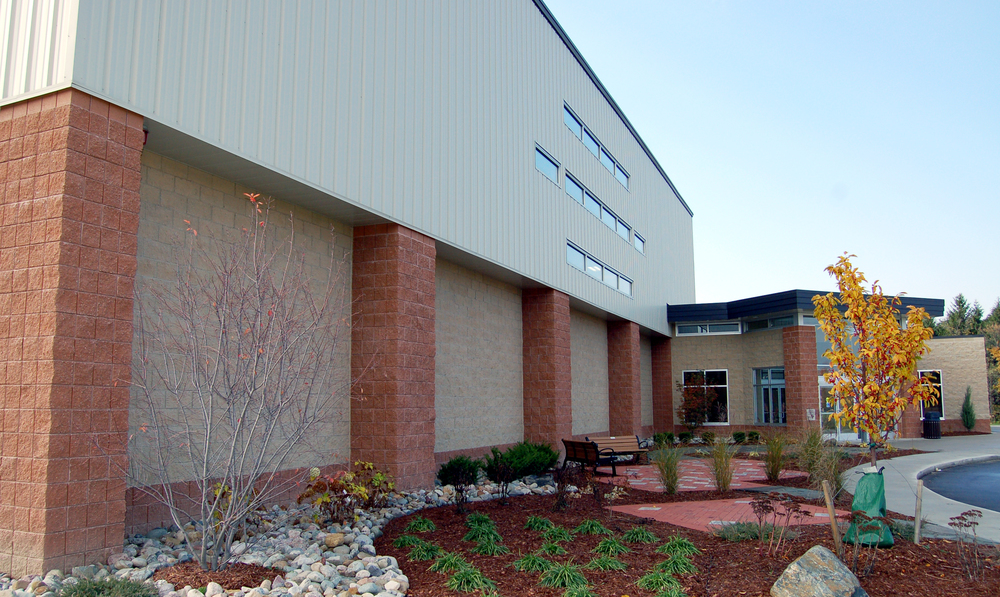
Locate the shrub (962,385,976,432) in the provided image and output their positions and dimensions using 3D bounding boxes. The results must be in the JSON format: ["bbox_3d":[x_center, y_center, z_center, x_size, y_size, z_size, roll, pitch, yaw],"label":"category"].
[{"bbox_3d":[19.077,4.482,30.450,0.520,1.840,0.520,-6,-10,31],"label":"shrub"}]

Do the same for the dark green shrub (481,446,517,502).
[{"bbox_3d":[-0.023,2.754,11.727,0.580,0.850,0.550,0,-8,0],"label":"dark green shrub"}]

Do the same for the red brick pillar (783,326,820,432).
[{"bbox_3d":[11.291,3.094,27.869,0.820,4.070,0.820,3,-9,-25],"label":"red brick pillar"}]

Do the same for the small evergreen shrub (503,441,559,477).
[{"bbox_3d":[0.566,2.989,13.915,1.000,0.720,0.900,0,-8,0],"label":"small evergreen shrub"}]

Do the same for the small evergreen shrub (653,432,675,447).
[{"bbox_3d":[6.022,5.193,27.600,0.700,0.520,0.780,-4,-9,23],"label":"small evergreen shrub"}]

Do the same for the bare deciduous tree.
[{"bbox_3d":[-2.306,0.680,6.725,2.100,3.350,2.000,2,-9,-18],"label":"bare deciduous tree"}]

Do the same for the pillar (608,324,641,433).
[{"bbox_3d":[4.246,2.867,25.300,0.813,4.040,1.220,-4,-9,23],"label":"pillar"}]

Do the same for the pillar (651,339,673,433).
[{"bbox_3d":[7.022,3.799,31.652,0.813,4.120,1.050,-4,-9,23],"label":"pillar"}]

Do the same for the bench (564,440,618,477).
[{"bbox_3d":[2.000,3.570,16.860,0.600,0.750,1.580,2,-9,-21],"label":"bench"}]

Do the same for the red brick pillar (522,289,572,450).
[{"bbox_3d":[1.179,1.881,18.276,0.813,4.040,1.220,-4,-9,23],"label":"red brick pillar"}]

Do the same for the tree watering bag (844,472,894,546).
[{"bbox_3d":[3.794,2.157,7.716,0.510,0.820,0.460,-4,-9,25],"label":"tree watering bag"}]

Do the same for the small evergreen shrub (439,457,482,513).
[{"bbox_3d":[-0.535,2.506,10.150,0.560,0.780,0.580,-1,-8,0],"label":"small evergreen shrub"}]

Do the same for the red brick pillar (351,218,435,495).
[{"bbox_3d":[-1.648,0.933,11.808,0.813,3.960,1.220,-4,-9,23],"label":"red brick pillar"}]

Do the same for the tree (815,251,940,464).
[{"bbox_3d":[4.001,1.027,7.981,1.250,3.050,1.200,-5,-9,26],"label":"tree"}]

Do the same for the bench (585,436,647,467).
[{"bbox_3d":[3.105,3.911,19.282,1.780,0.780,0.640,5,-10,-32],"label":"bench"}]

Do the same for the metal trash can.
[{"bbox_3d":[16.948,4.943,29.400,0.650,1.070,0.650,-1,-8,0],"label":"metal trash can"}]

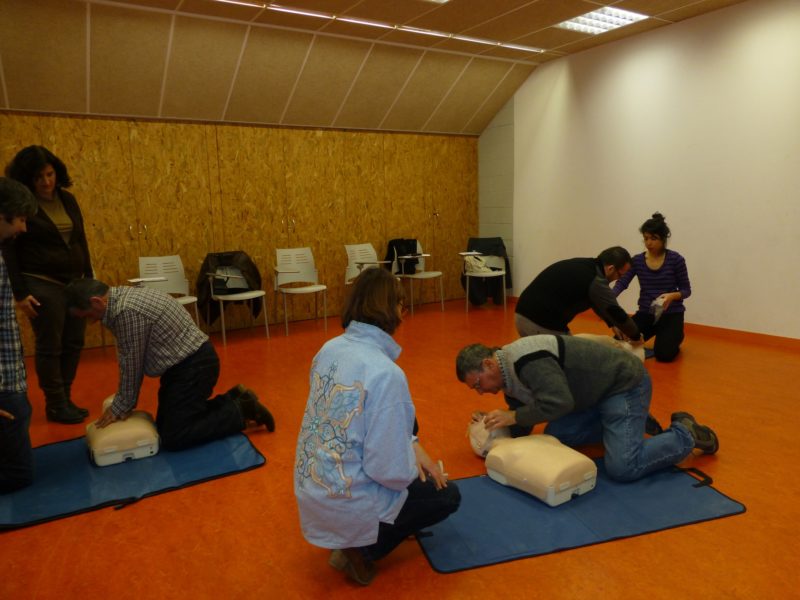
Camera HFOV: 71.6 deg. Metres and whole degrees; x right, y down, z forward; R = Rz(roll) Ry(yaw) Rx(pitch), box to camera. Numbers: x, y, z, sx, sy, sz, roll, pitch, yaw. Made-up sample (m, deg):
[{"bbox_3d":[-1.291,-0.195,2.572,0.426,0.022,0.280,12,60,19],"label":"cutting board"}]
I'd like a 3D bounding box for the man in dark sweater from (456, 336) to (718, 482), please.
[{"bbox_3d":[0.907,0.504,2.797,1.270,0.660,0.560,-3,11,-12],"label":"man in dark sweater"}]

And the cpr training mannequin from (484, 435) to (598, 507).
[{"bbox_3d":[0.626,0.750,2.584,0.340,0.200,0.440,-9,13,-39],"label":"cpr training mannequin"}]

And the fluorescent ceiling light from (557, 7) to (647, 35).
[{"bbox_3d":[1.791,-2.504,4.932,0.600,0.080,0.600,-7,12,-31],"label":"fluorescent ceiling light"}]

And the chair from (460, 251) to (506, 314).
[{"bbox_3d":[1.017,-0.303,6.726,0.540,0.840,0.620,0,10,8],"label":"chair"}]

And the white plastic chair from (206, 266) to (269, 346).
[{"bbox_3d":[-1.655,-0.026,5.493,0.540,0.840,0.620,-8,12,-33],"label":"white plastic chair"}]

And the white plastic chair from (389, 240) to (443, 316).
[{"bbox_3d":[0.171,-0.281,6.697,0.540,0.840,0.620,-7,12,-28],"label":"white plastic chair"}]

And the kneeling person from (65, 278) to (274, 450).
[{"bbox_3d":[-1.282,0.323,3.157,0.980,0.940,0.520,-7,11,-28],"label":"kneeling person"}]

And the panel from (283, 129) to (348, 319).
[{"bbox_3d":[-0.925,-0.847,6.333,0.676,2.140,0.030,-7,11,-30],"label":"panel"}]

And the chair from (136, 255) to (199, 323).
[{"bbox_3d":[-2.215,0.034,5.223,0.540,0.840,0.620,-7,12,-31],"label":"chair"}]

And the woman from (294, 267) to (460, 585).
[{"bbox_3d":[-0.087,0.422,2.048,0.600,1.070,0.500,-8,12,-32],"label":"woman"}]

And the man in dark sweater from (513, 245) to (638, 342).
[{"bbox_3d":[1.360,0.065,4.380,1.060,0.940,0.550,-1,10,-1],"label":"man in dark sweater"}]

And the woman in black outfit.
[{"bbox_3d":[-2.143,-0.075,3.398,0.350,1.680,0.490,3,11,25],"label":"woman in black outfit"}]

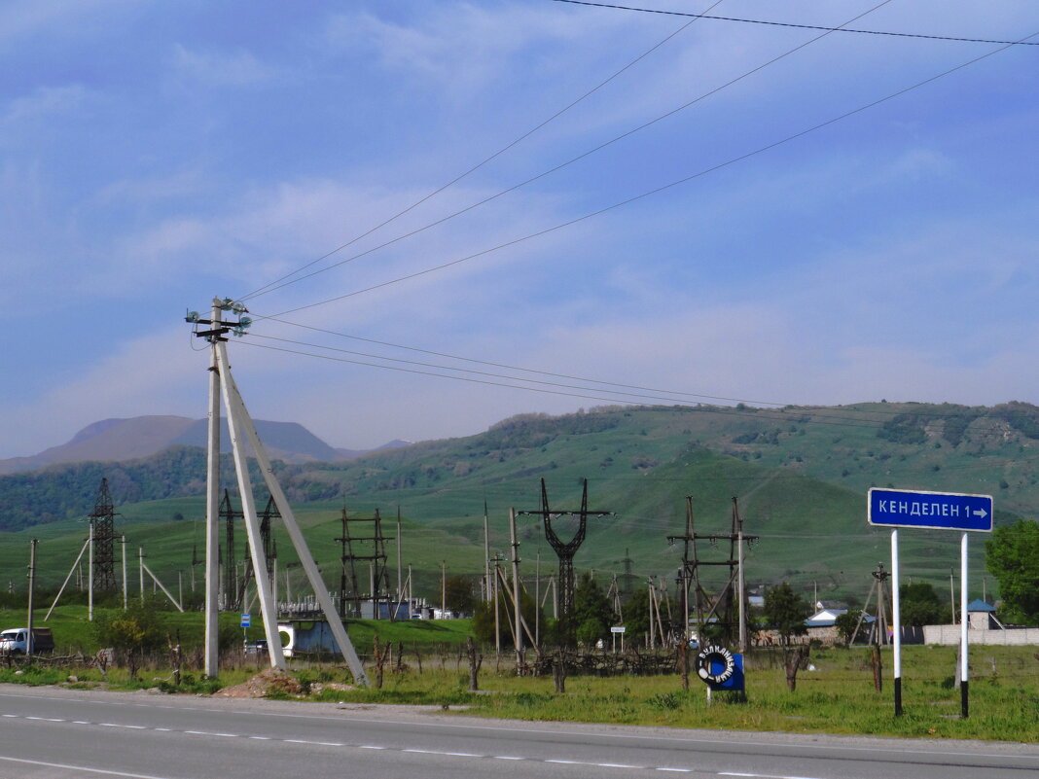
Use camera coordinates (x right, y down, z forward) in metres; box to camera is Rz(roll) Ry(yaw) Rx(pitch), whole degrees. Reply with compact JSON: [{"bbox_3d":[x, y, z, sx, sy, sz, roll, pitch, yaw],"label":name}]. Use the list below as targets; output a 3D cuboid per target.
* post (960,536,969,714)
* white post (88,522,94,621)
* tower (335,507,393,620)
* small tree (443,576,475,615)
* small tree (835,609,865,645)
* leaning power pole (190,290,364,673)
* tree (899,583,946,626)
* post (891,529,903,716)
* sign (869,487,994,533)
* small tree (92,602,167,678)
[{"bbox_3d":[5.999,3.134,35.600,0.078,2.600,0.078,0,-5,0],"label":"post"},{"bbox_3d":[-36.992,15.788,228.000,0.240,8.600,0.240,0,-5,0],"label":"white post"},{"bbox_3d":[-19.326,21.818,330.000,8.200,13.900,4.600,2,-5,-22],"label":"tower"},{"bbox_3d":[-9.061,31.381,400.000,4.800,6.800,4.600,0,-5,0],"label":"small tree"},{"bbox_3d":[35.638,25.613,285.000,3.200,3.800,3.100,0,-5,0],"label":"small tree"},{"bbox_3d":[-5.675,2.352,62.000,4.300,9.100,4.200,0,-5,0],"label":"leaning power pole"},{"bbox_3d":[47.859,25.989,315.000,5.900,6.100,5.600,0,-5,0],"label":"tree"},{"bbox_3d":[5.016,3.070,35.100,0.078,2.580,0.078,3,-6,-33],"label":"post"},{"bbox_3d":[5.493,1.610,35.300,2.120,0.500,0.050,3,-6,-33],"label":"sign"},{"bbox_3d":[-9.736,6.272,66.000,1.800,1.870,1.700,0,-5,0],"label":"small tree"}]

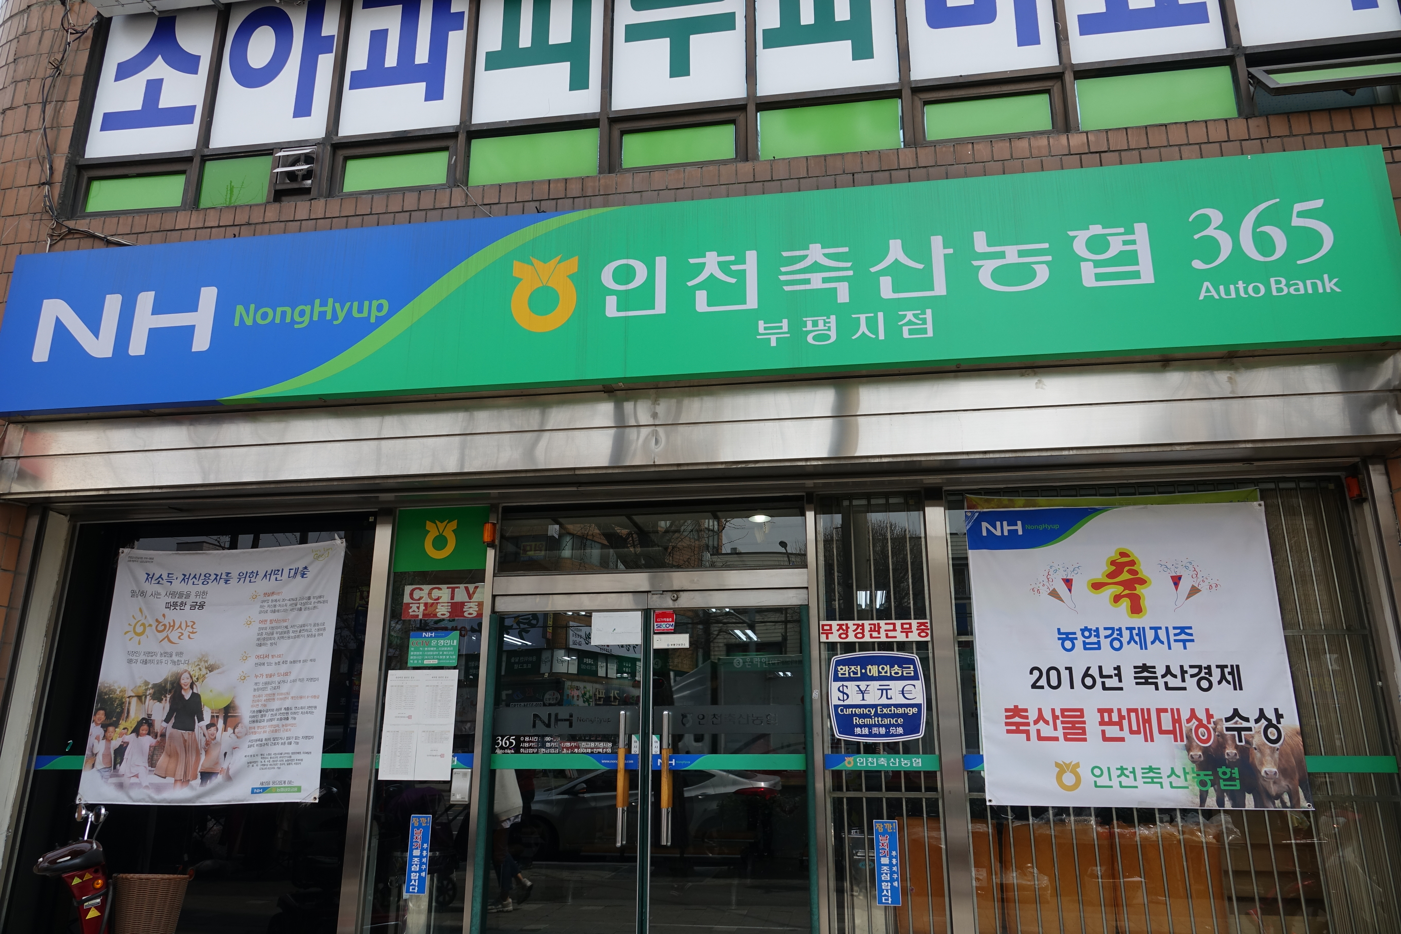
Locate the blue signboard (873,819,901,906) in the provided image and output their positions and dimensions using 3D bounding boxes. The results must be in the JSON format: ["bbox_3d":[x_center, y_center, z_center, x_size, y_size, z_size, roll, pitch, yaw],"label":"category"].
[{"bbox_3d":[0.942,1.997,4.719,0.118,0.404,0.020,-2,-16,8],"label":"blue signboard"}]

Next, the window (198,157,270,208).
[{"bbox_3d":[-3.132,-1.921,6.275,0.483,0.357,0.060,-2,-16,8],"label":"window"}]

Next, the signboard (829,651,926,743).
[{"bbox_3d":[0.930,1.215,4.941,0.476,0.469,0.020,-2,-16,8],"label":"signboard"}]

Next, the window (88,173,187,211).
[{"bbox_3d":[-3.854,-1.865,6.365,0.712,0.239,0.060,-2,-16,8],"label":"window"}]

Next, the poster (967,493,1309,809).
[{"bbox_3d":[2.176,0.916,4.763,1.467,1.556,0.030,-2,-16,8],"label":"poster"}]

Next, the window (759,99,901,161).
[{"bbox_3d":[0.790,-2.074,5.744,0.853,0.348,0.060,-2,-16,8],"label":"window"}]

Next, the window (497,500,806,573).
[{"bbox_3d":[-0.297,0.401,5.354,1.783,0.371,0.060,-2,-16,8],"label":"window"}]

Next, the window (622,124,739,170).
[{"bbox_3d":[-0.140,-2.014,5.864,0.727,0.259,0.060,-2,-16,8],"label":"window"}]

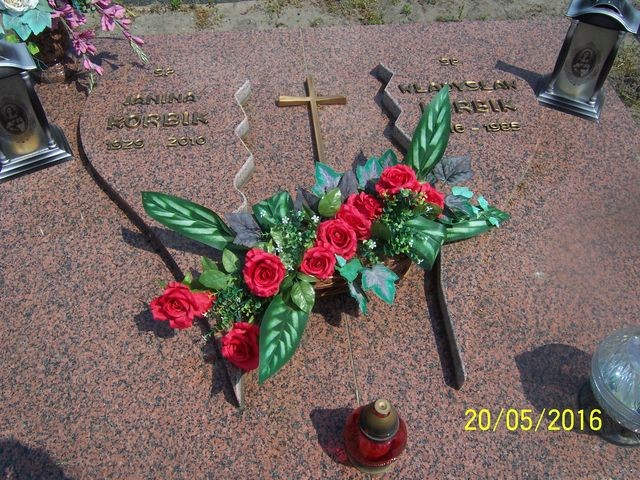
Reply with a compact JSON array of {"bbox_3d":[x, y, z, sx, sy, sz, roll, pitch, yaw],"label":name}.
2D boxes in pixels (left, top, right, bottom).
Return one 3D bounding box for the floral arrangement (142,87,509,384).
[{"bbox_3d":[0.035,-0.033,1.214,0.760,0.240,0.470,-19,49,-17],"label":"floral arrangement"}]

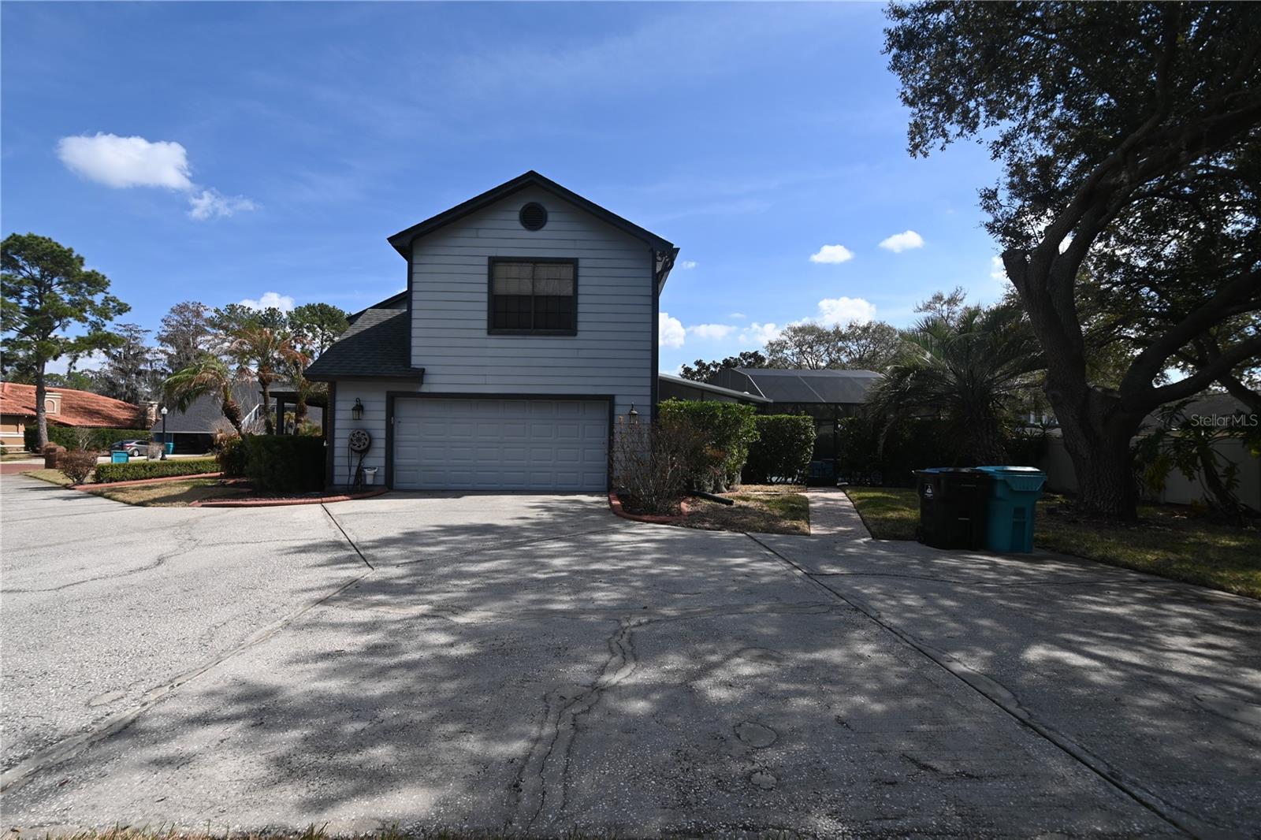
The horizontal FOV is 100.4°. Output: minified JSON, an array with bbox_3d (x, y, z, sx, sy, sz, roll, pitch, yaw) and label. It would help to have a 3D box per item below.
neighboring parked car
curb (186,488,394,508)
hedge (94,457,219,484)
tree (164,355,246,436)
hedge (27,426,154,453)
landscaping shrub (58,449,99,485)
[{"bbox_3d":[-45.000,2.547,48.000,1.820,1.450,4.600,1,-1,-12],"label":"neighboring parked car"},{"bbox_3d":[-6.600,1.524,10.600,2.400,0.130,2.500,1,-1,-2],"label":"curb"},{"bbox_3d":[-13.750,1.441,15.400,0.650,0.500,2.700,0,-1,27],"label":"hedge"},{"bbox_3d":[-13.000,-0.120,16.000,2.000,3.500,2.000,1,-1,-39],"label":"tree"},{"bbox_3d":[-52.600,1.938,51.000,9.200,2.500,1.500,1,-1,-16],"label":"hedge"},{"bbox_3d":[-17.100,1.460,16.300,1.050,1.100,1.050,1,-2,2],"label":"landscaping shrub"}]

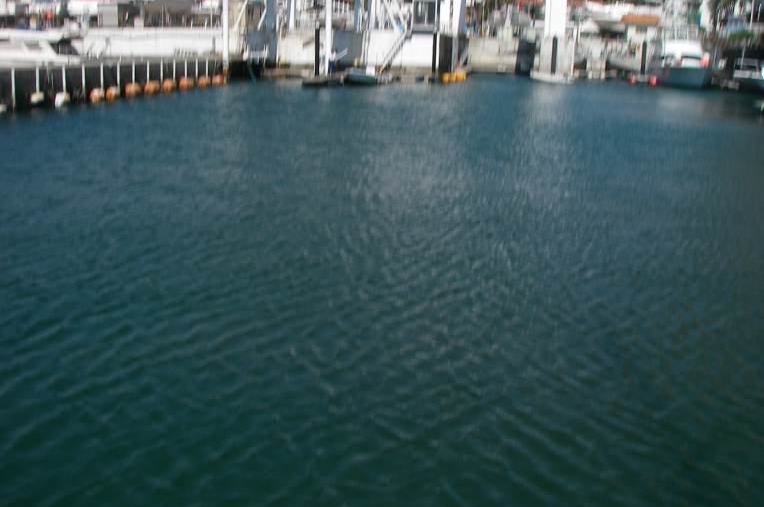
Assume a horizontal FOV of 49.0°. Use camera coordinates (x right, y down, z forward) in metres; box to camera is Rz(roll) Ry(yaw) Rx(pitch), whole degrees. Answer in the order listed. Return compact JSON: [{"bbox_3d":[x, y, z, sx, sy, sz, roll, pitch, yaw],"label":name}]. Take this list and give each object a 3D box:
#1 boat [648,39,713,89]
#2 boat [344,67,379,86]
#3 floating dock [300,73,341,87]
[{"bbox_3d":[22.826,-14.482,64.027,3.600,3.650,9.500,8,15,23],"label":"boat"},{"bbox_3d":[-1.363,-11.754,55.758,2.400,1.050,1.150,13,18,38],"label":"boat"},{"bbox_3d":[-4.047,-11.907,57.838,1.900,0.450,7.500,2,14,3],"label":"floating dock"}]

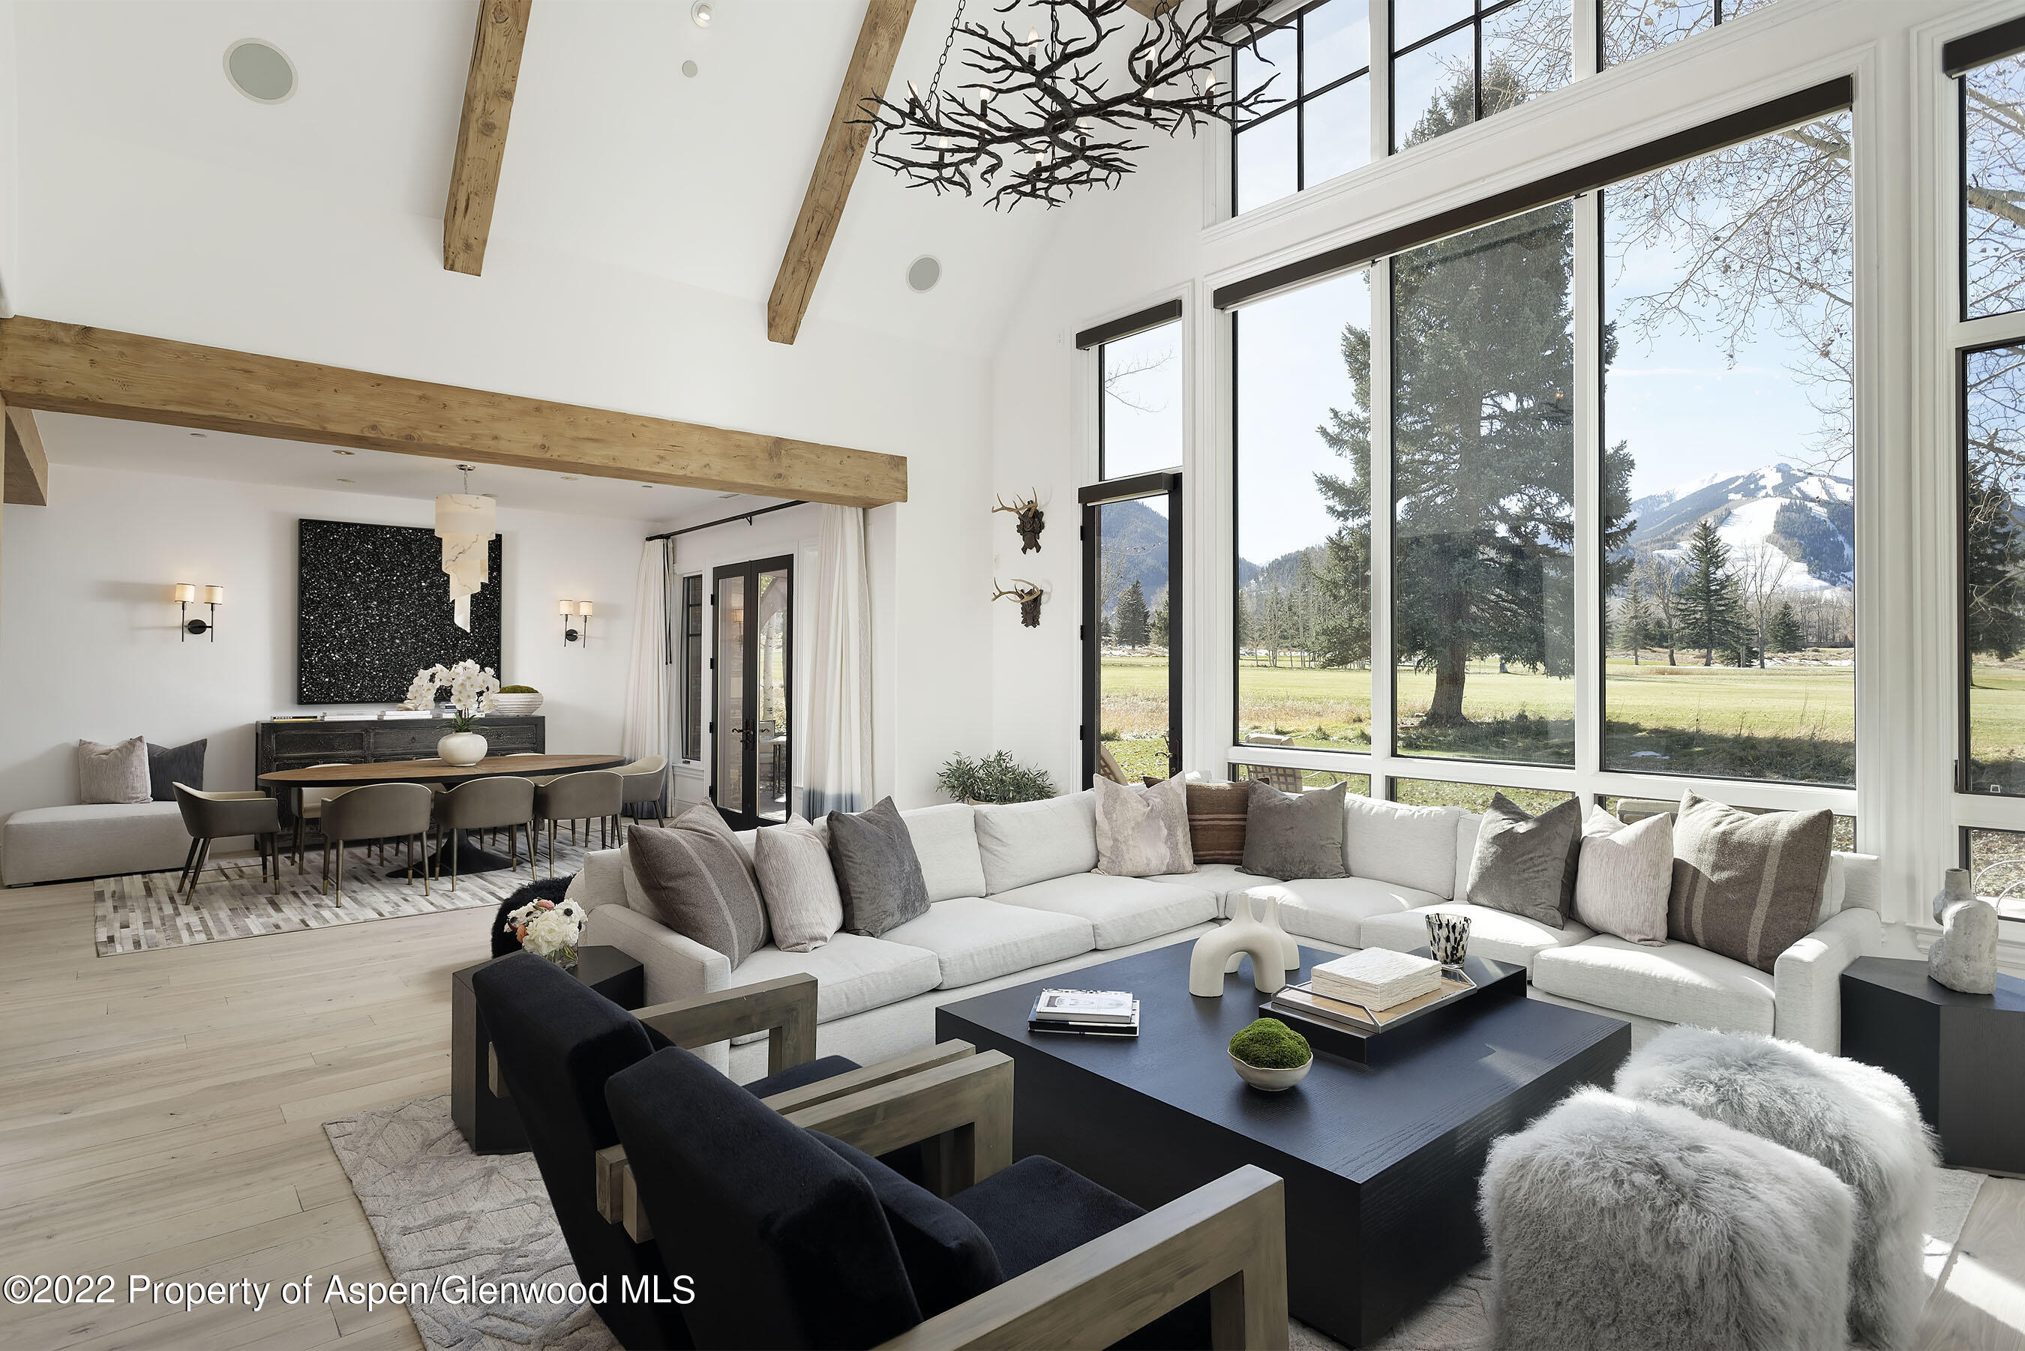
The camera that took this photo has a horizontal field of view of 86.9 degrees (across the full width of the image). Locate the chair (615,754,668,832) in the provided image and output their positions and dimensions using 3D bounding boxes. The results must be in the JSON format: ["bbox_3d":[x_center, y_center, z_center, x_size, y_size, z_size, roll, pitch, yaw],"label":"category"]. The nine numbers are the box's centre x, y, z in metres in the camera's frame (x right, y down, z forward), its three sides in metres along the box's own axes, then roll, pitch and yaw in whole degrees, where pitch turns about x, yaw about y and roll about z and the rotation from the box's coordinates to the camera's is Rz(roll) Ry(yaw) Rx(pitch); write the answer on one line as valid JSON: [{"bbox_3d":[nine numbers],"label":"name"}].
[{"bbox_3d":[-3.138,1.045,8.774,0.550,0.755,0.570,0,0,-41],"label":"chair"}]

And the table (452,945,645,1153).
[{"bbox_3d":[-1.513,1.199,3.500,0.530,0.480,0.610,0,0,-41],"label":"table"}]

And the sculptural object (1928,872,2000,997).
[{"bbox_3d":[2.977,0.789,3.348,0.175,0.370,0.160,0,1,42],"label":"sculptural object"}]

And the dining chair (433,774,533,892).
[{"bbox_3d":[-3.648,1.053,7.423,0.580,0.750,0.580,0,0,-41],"label":"dining chair"}]

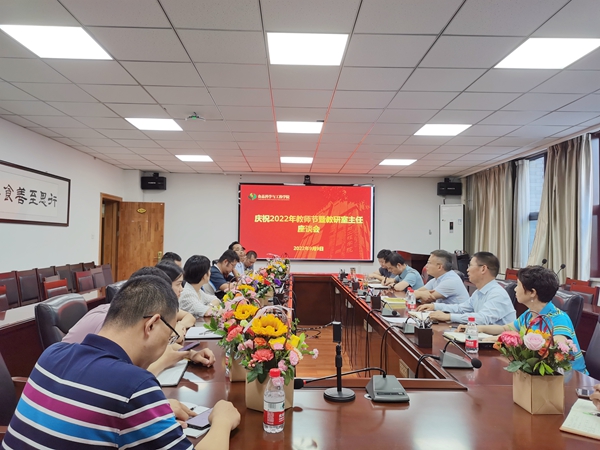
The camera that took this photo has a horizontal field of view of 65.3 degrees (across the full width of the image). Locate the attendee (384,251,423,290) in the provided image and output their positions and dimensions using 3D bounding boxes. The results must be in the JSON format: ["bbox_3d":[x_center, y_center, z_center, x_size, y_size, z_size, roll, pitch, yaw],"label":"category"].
[{"bbox_3d":[1.089,0.891,5.147,0.620,1.197,0.500,1,-2,-1],"label":"attendee"}]

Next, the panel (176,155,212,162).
[{"bbox_3d":[-1.850,-1.176,8.223,0.590,0.040,0.590,1,-2,-1],"label":"panel"}]

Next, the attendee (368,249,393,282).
[{"bbox_3d":[1.230,0.951,6.500,0.640,1.207,0.520,1,-2,-1],"label":"attendee"}]

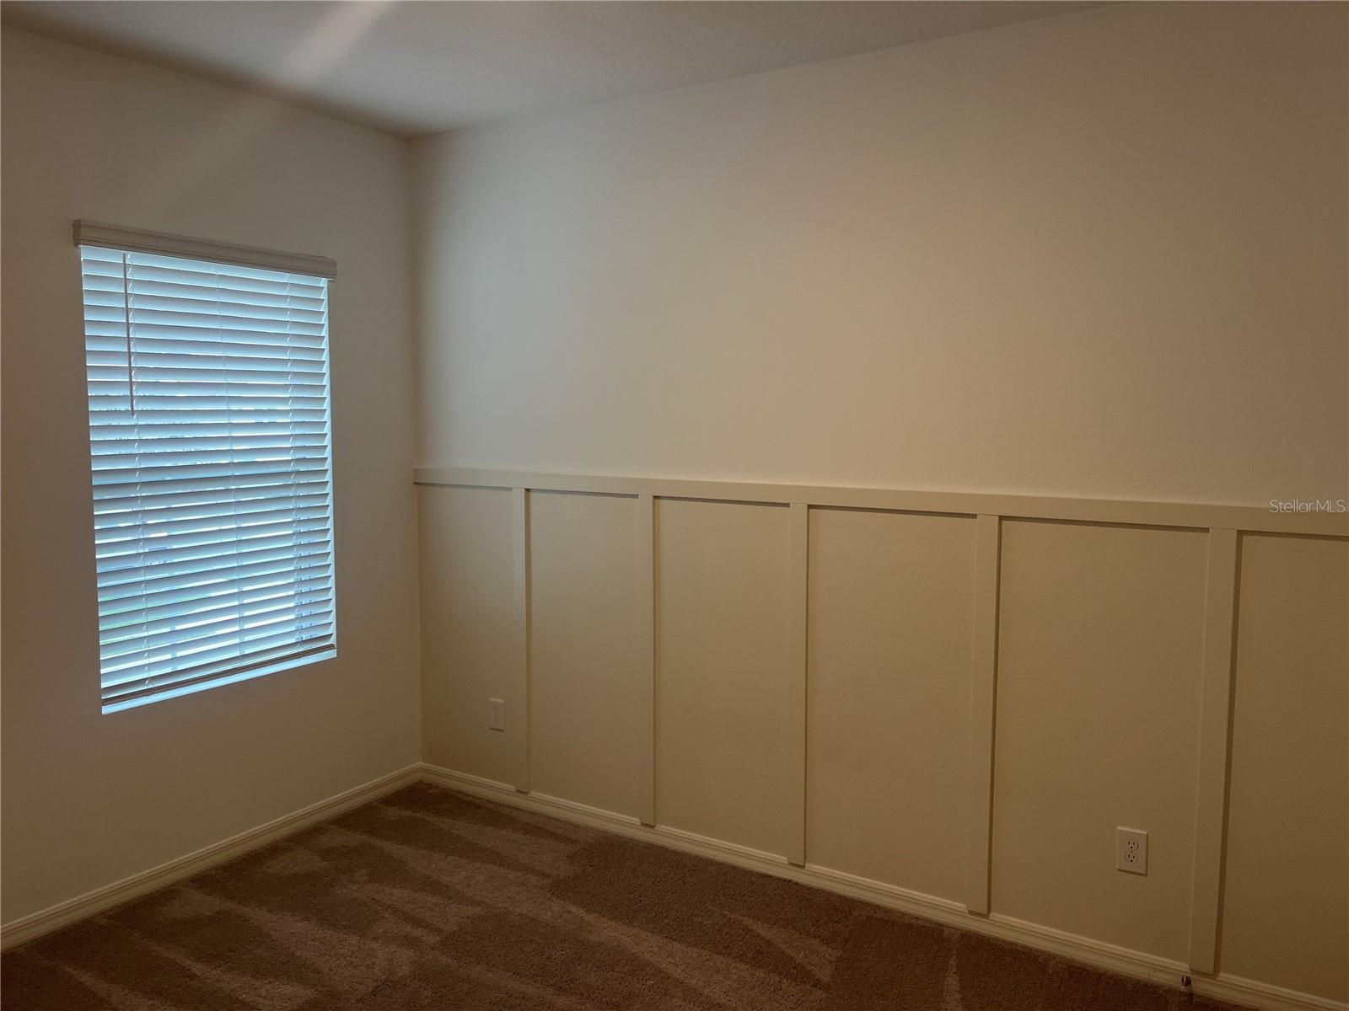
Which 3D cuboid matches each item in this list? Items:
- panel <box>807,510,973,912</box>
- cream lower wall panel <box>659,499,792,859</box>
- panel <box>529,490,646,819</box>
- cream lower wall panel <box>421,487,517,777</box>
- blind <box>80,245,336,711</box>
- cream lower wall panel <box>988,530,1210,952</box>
[{"bbox_3d":[0.661,0.613,3.180,0.542,1.196,0.030,3,6,32],"label":"panel"},{"bbox_3d":[0.150,0.582,3.499,0.535,1.196,0.030,3,6,32],"label":"cream lower wall panel"},{"bbox_3d":[-0.352,0.551,3.813,0.530,1.196,0.030,3,6,32],"label":"panel"},{"bbox_3d":[-0.858,0.520,4.129,0.535,1.196,0.030,3,6,32],"label":"cream lower wall panel"},{"bbox_3d":[-1.555,-0.103,3.495,0.060,1.430,0.898,3,6,32],"label":"blind"},{"bbox_3d":[1.177,0.644,2.858,0.542,1.196,0.030,3,6,32],"label":"cream lower wall panel"}]

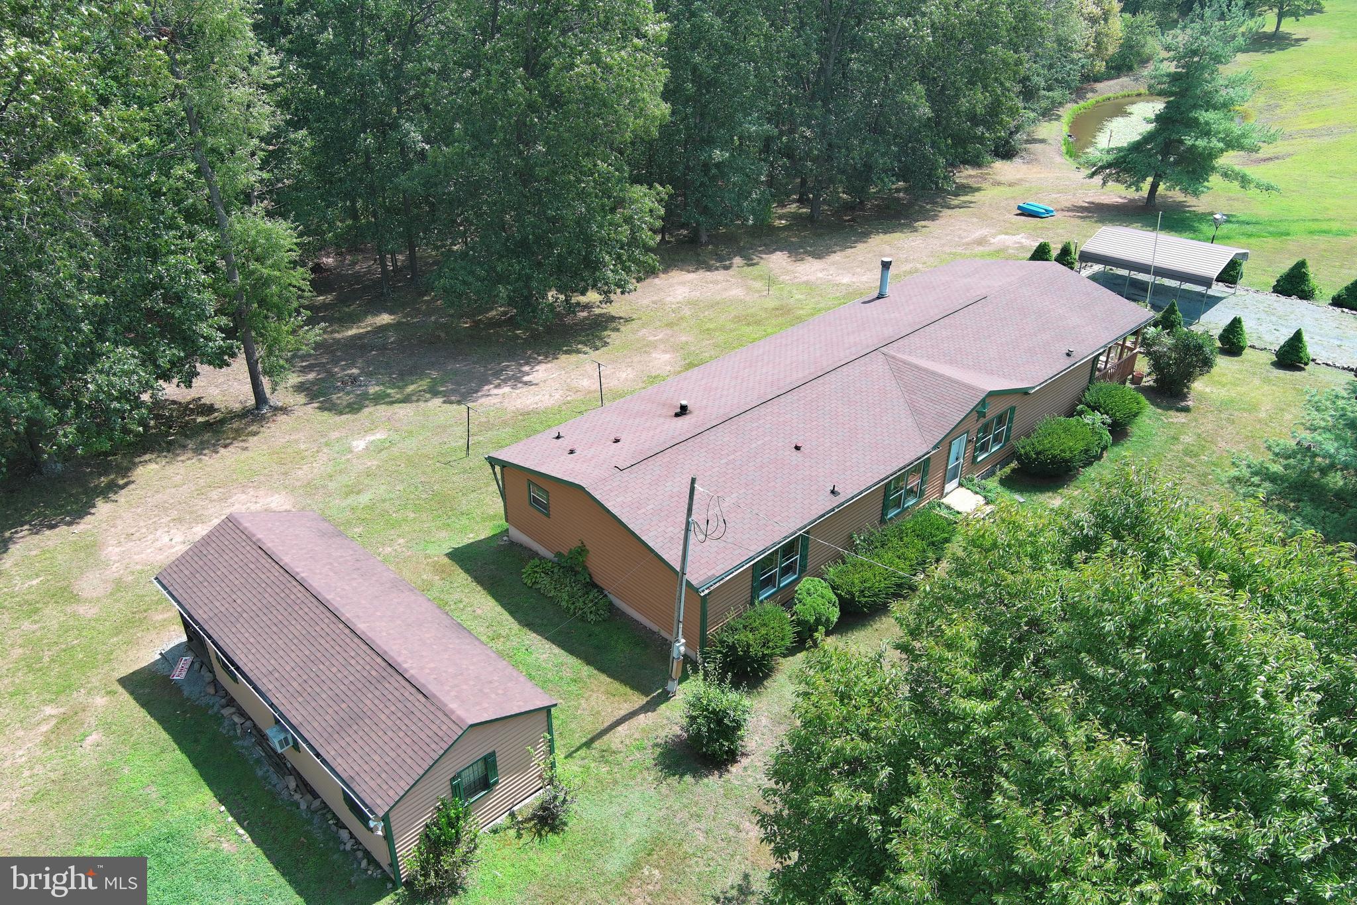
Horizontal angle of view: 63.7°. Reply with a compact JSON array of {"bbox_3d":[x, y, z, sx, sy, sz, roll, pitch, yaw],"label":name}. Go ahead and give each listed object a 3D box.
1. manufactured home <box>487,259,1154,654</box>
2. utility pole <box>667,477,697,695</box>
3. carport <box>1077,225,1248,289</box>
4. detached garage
[{"bbox_3d":[6.125,-1.618,37.155,24.035,4.100,8.987,-26,39,-37],"label":"manufactured home"},{"bbox_3d":[0.121,3.305,25.703,0.300,6.442,0.300,-23,40,-38],"label":"utility pole"},{"bbox_3d":[23.544,-9.028,53.282,6.291,2.894,4.868,25,39,36],"label":"carport"},{"bbox_3d":[-7.861,4.939,25.850,4.416,3.276,10.557,-26,40,-37],"label":"detached garage"}]

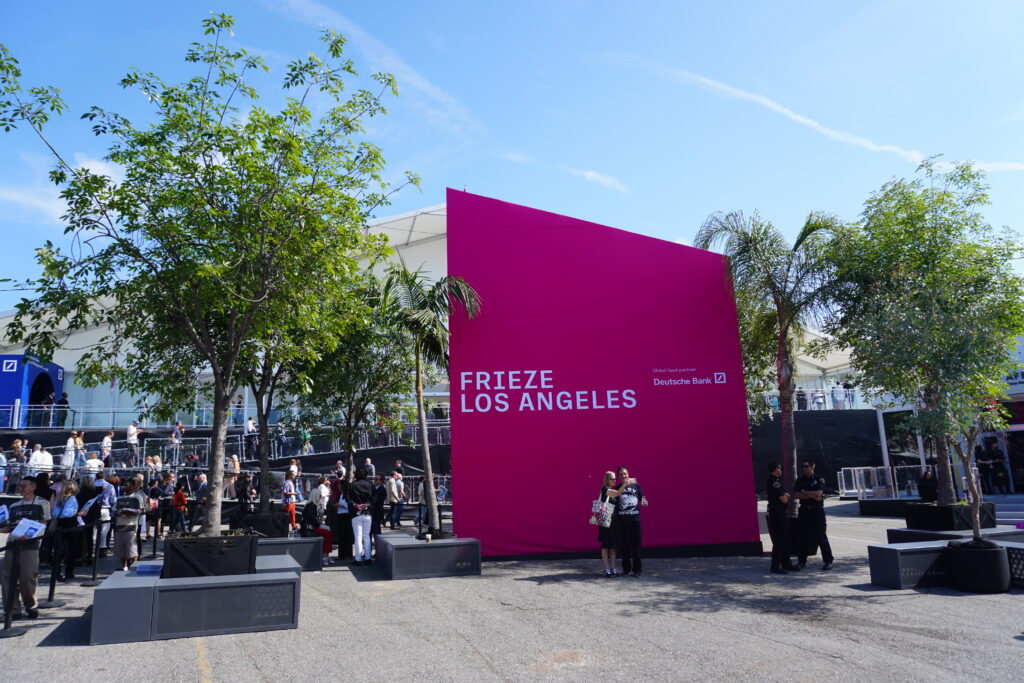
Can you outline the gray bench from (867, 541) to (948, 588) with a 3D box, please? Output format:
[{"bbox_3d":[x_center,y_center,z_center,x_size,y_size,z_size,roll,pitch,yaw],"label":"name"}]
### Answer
[{"bbox_3d":[5.928,3.185,9.793,1.470,0.530,0.500,1,-12,-18],"label":"gray bench"}]

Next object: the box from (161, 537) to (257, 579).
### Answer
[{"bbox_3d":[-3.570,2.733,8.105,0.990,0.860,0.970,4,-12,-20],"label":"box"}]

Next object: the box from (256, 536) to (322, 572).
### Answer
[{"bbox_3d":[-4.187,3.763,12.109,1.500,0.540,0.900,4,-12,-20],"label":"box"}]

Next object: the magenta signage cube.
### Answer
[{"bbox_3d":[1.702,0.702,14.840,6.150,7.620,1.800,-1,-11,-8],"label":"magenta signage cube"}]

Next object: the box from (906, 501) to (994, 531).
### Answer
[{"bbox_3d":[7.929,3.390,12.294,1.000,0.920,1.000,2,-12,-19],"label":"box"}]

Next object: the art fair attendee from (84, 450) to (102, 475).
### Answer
[{"bbox_3d":[-15.100,4.880,24.850,0.560,1.680,0.380,-1,-11,-5],"label":"art fair attendee"}]

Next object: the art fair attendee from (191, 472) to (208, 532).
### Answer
[{"bbox_3d":[-10.100,5.220,22.200,0.450,1.750,0.500,-2,-11,0],"label":"art fair attendee"}]

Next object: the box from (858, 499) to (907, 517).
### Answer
[{"bbox_3d":[14.716,6.302,25.673,1.900,0.540,2.100,4,-12,-20],"label":"box"}]

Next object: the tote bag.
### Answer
[{"bbox_3d":[1.446,2.755,11.030,0.390,0.460,0.130,4,-11,8],"label":"tote bag"}]

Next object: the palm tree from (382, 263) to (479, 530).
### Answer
[{"bbox_3d":[-1.525,0.980,12.556,1.870,5.050,1.800,2,-12,-20],"label":"palm tree"}]

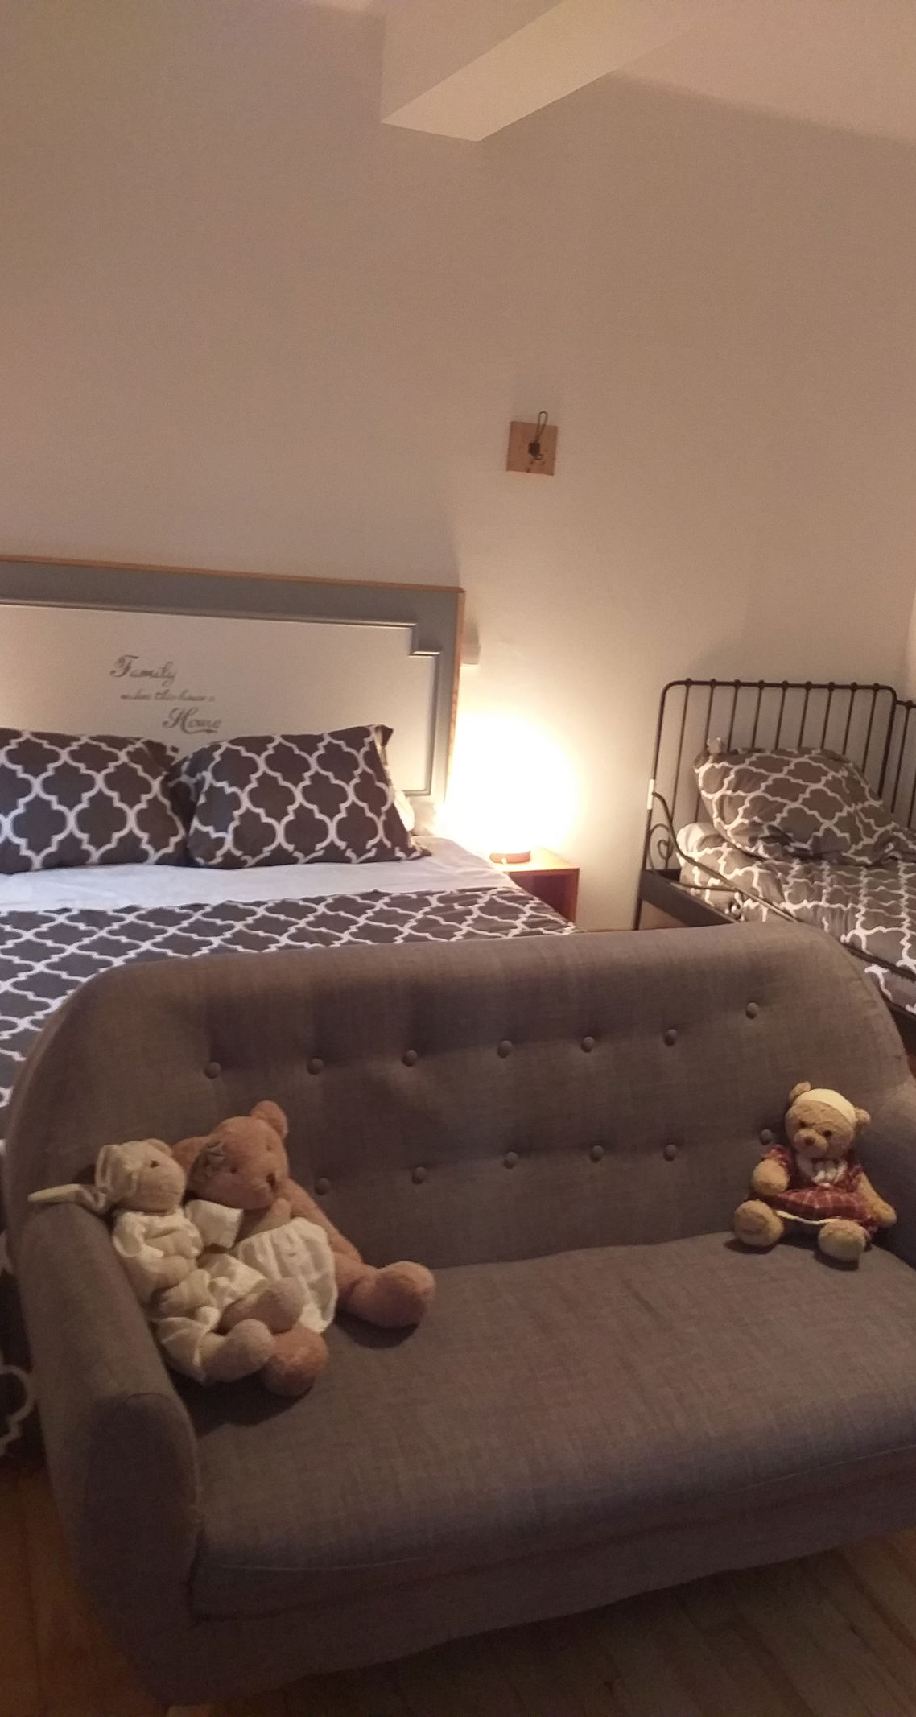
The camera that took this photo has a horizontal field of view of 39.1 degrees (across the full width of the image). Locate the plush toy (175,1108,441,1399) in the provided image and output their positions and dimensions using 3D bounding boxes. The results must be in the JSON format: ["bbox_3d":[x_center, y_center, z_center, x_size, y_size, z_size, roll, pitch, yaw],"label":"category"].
[{"bbox_3d":[-0.178,0.433,1.542,0.220,0.272,0.250,15,17,38],"label":"plush toy"}]

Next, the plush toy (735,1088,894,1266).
[{"bbox_3d":[0.510,0.434,1.836,0.200,0.232,0.175,8,14,15],"label":"plush toy"}]

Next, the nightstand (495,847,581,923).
[{"bbox_3d":[0.132,0.192,4.017,0.340,0.410,0.340,-1,14,-20],"label":"nightstand"}]

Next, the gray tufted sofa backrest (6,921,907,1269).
[{"bbox_3d":[0.062,0.314,1.795,1.310,0.420,0.250,-1,14,-20],"label":"gray tufted sofa backrest"}]

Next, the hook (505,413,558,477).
[{"bbox_3d":[0.226,-1.240,3.842,0.155,0.175,0.060,-1,14,-20],"label":"hook"}]

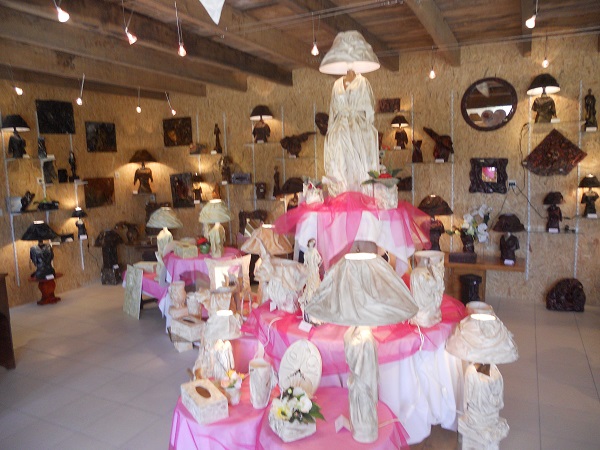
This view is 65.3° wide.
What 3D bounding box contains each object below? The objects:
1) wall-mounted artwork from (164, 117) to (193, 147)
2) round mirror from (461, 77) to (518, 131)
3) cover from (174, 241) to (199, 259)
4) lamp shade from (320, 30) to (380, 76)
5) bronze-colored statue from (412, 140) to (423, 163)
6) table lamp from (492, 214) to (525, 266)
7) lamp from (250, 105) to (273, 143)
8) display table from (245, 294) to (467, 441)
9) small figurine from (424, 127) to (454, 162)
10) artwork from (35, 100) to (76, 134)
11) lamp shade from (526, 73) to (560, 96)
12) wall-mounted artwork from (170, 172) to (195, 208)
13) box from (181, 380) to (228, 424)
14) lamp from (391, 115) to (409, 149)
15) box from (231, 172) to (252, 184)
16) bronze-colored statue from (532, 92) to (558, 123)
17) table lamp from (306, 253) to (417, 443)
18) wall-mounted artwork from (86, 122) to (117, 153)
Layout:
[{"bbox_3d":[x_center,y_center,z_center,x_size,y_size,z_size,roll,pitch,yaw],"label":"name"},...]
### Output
[{"bbox_3d":[-1.765,-1.343,6.775,0.500,0.390,0.030,1,8,26],"label":"wall-mounted artwork"},{"bbox_3d":[1.999,-1.274,4.931,0.555,0.550,0.040,1,8,26],"label":"round mirror"},{"bbox_3d":[-1.169,0.269,4.892,0.150,0.098,0.294,-6,8,-26],"label":"cover"},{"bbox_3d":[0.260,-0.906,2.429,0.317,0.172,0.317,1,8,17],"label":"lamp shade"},{"bbox_3d":[1.311,-0.818,5.209,0.115,0.240,0.095,1,8,26],"label":"bronze-colored statue"},{"bbox_3d":[2.111,0.157,4.739,0.320,0.525,0.310,1,8,26],"label":"table lamp"},{"bbox_3d":[-0.509,-1.343,6.192,0.295,0.470,0.290,2,8,26],"label":"lamp"},{"bbox_3d":[0.386,0.856,3.278,1.392,0.630,1.392,2,8,26],"label":"display table"},{"bbox_3d":[1.570,-0.906,5.266,0.310,0.380,0.180,2,8,26],"label":"small figurine"},{"bbox_3d":[-2.929,-1.290,5.632,0.040,0.378,0.480,2,9,26],"label":"artwork"},{"bbox_3d":[2.451,-1.415,4.712,0.330,0.215,0.330,2,8,26],"label":"lamp shade"},{"bbox_3d":[-1.774,-0.516,7.106,0.440,0.510,0.035,2,8,26],"label":"wall-mounted artwork"},{"bbox_3d":[-0.434,0.799,2.130,0.128,0.079,0.235,-6,9,-31],"label":"box"},{"bbox_3d":[1.123,-1.047,5.270,0.200,0.375,0.200,1,8,22],"label":"lamp"},{"bbox_3d":[-0.776,-0.618,6.266,0.250,0.143,0.120,2,9,26],"label":"box"},{"bbox_3d":[2.410,-1.141,4.613,0.230,0.265,0.150,2,9,26],"label":"bronze-colored statue"},{"bbox_3d":[0.244,0.481,1.795,0.423,0.730,0.423,1,8,17],"label":"table lamp"},{"bbox_3d":[-2.746,-1.212,6.494,0.030,0.395,0.500,1,8,26],"label":"wall-mounted artwork"}]

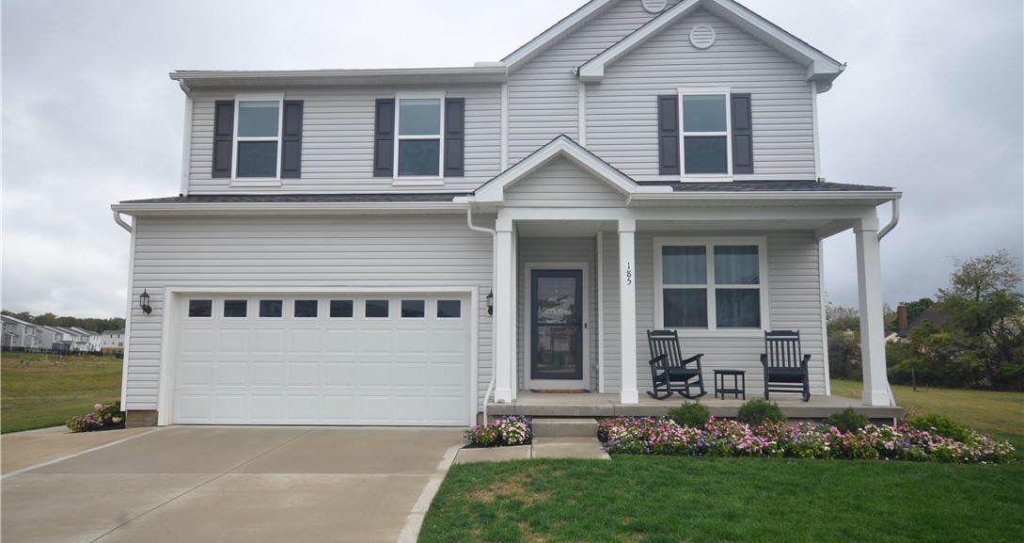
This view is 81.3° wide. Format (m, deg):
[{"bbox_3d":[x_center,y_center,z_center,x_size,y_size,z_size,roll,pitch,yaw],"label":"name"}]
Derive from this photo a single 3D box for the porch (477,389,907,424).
[{"bbox_3d":[2.726,2.204,9.777,6.100,0.220,1.880,0,-5,3],"label":"porch"}]

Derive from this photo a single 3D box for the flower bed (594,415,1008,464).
[{"bbox_3d":[3.860,2.215,8.052,5.170,0.320,1.500,0,-5,3],"label":"flower bed"}]

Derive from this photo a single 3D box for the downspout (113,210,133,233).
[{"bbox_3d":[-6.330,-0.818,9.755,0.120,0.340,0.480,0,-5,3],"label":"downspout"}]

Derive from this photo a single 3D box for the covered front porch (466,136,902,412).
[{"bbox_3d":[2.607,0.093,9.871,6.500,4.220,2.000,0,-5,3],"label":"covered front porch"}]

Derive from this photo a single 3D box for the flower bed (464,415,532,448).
[{"bbox_3d":[-0.177,2.233,8.421,0.950,0.290,1.150,0,-5,3],"label":"flower bed"}]

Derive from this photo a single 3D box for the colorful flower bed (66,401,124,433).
[{"bbox_3d":[-6.640,2.329,9.855,0.780,0.430,1.300,0,-5,3],"label":"colorful flower bed"}]

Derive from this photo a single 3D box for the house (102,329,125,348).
[{"bbox_3d":[-147.440,25.215,222.000,12.000,7.400,10.500,4,-6,-33],"label":"house"}]

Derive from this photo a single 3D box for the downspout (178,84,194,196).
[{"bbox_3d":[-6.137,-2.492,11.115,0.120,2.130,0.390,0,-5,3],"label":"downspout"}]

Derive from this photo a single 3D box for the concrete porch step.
[{"bbox_3d":[0.763,2.265,8.649,0.915,0.195,0.540,0,-5,3],"label":"concrete porch step"}]

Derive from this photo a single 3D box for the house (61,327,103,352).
[{"bbox_3d":[-137.577,21.880,190.000,11.500,8.000,11.500,2,-6,-17],"label":"house"}]

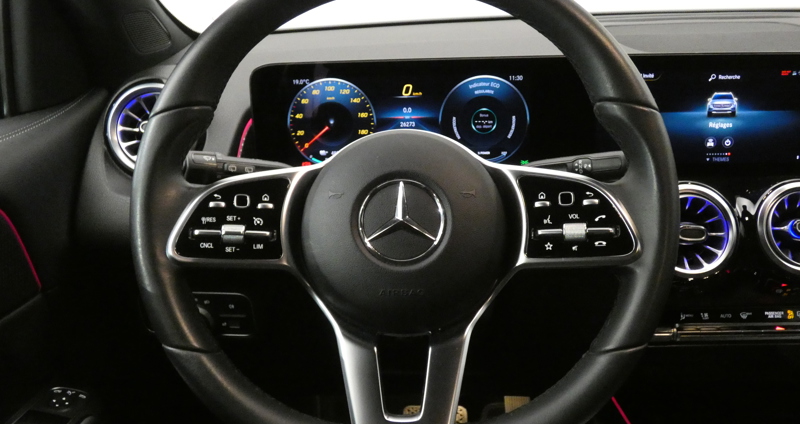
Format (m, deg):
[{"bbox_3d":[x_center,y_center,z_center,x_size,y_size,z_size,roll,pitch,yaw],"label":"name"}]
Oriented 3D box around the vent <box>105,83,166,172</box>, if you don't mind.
[{"bbox_3d":[-0.225,-0.076,0.633,0.089,0.089,0.032,-2,-1,-7],"label":"vent"}]

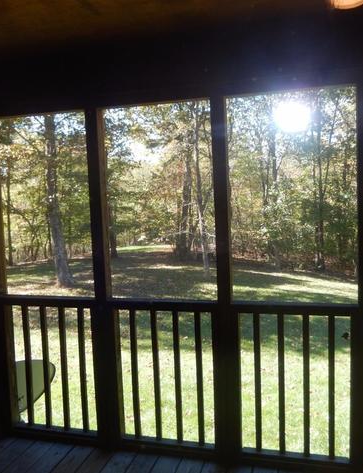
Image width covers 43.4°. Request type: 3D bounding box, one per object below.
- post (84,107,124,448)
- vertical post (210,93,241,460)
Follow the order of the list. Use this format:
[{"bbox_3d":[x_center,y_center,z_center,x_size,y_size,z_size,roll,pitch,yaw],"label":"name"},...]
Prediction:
[{"bbox_3d":[-0.492,0.302,2.863,0.130,2.130,0.100,-1,5,15],"label":"post"},{"bbox_3d":[0.255,0.293,2.658,0.130,2.130,0.100,-1,5,15],"label":"vertical post"}]

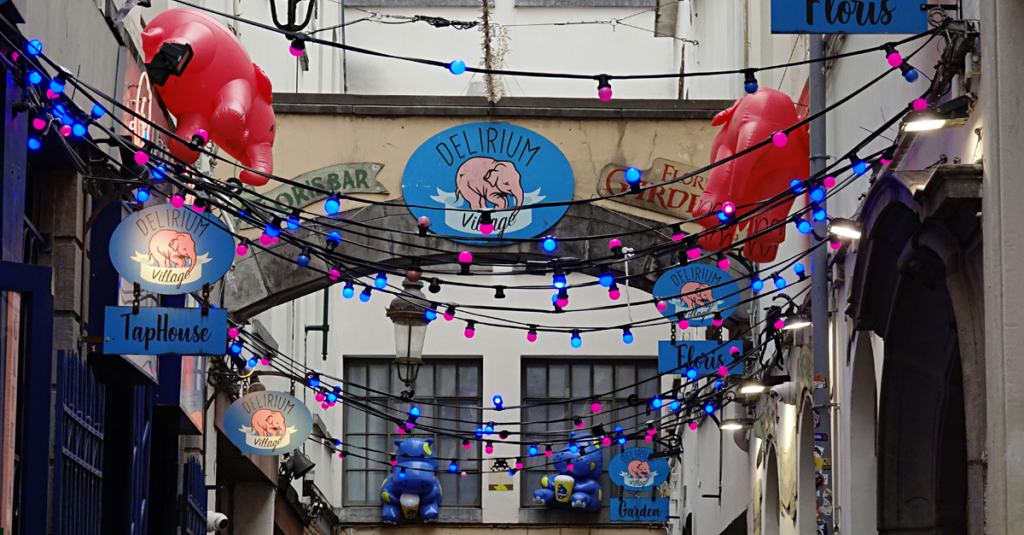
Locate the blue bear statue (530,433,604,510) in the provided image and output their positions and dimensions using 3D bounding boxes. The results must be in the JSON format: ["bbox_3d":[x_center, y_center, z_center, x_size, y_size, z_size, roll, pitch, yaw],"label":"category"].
[{"bbox_3d":[0.556,1.983,29.448,0.600,0.700,0.560,-6,-12,32],"label":"blue bear statue"}]

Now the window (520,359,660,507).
[{"bbox_3d":[0.775,1.624,30.048,1.370,1.470,0.160,0,-10,0],"label":"window"}]

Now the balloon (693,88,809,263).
[{"bbox_3d":[1.272,-0.475,15.900,0.620,0.860,0.850,-1,-10,8],"label":"balloon"}]

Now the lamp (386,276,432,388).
[{"bbox_3d":[-0.870,0.538,25.600,0.370,0.920,0.370,0,-10,0],"label":"lamp"}]

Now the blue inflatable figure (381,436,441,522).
[{"bbox_3d":[-0.972,2.050,29.436,0.600,0.800,0.580,0,-2,0],"label":"blue inflatable figure"}]

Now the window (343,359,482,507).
[{"bbox_3d":[-0.977,1.624,30.048,1.370,1.470,0.160,0,-10,0],"label":"window"}]

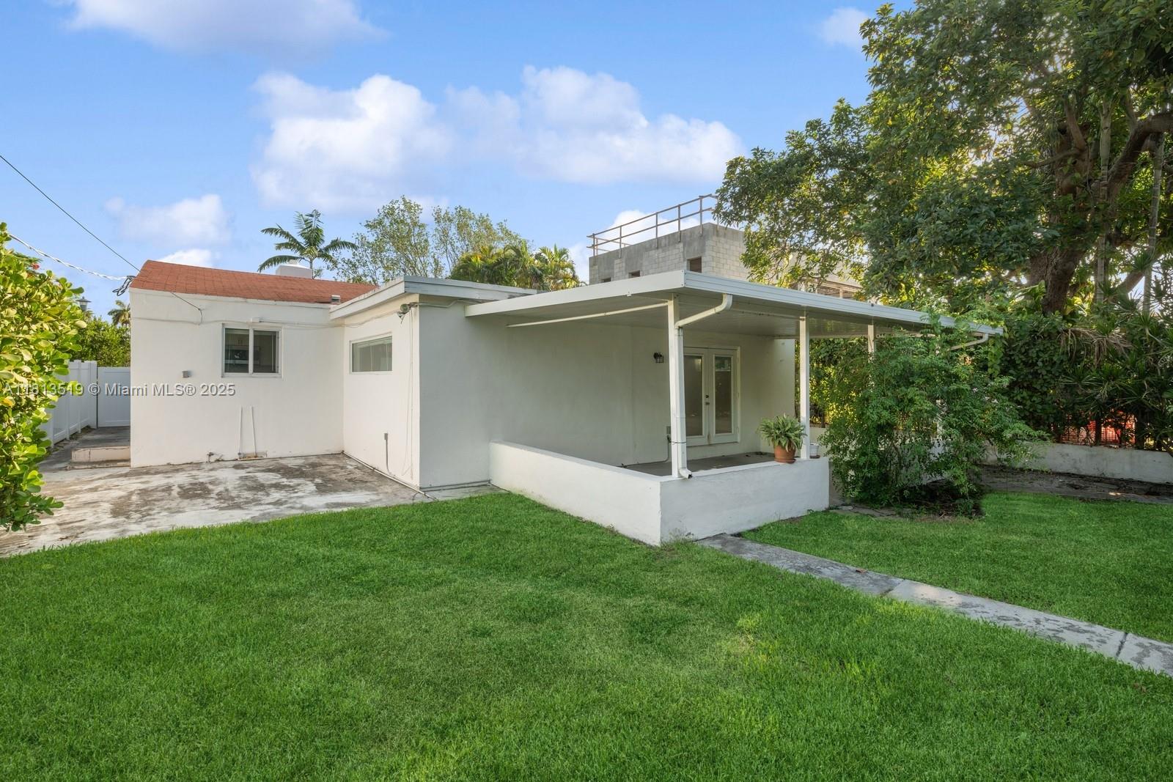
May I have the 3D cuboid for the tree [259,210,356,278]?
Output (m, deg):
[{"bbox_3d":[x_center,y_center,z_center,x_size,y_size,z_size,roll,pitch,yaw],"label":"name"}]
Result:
[{"bbox_3d":[-12.050,-3.150,22.500,4.200,9.100,4.000,0,0,0],"label":"tree"}]

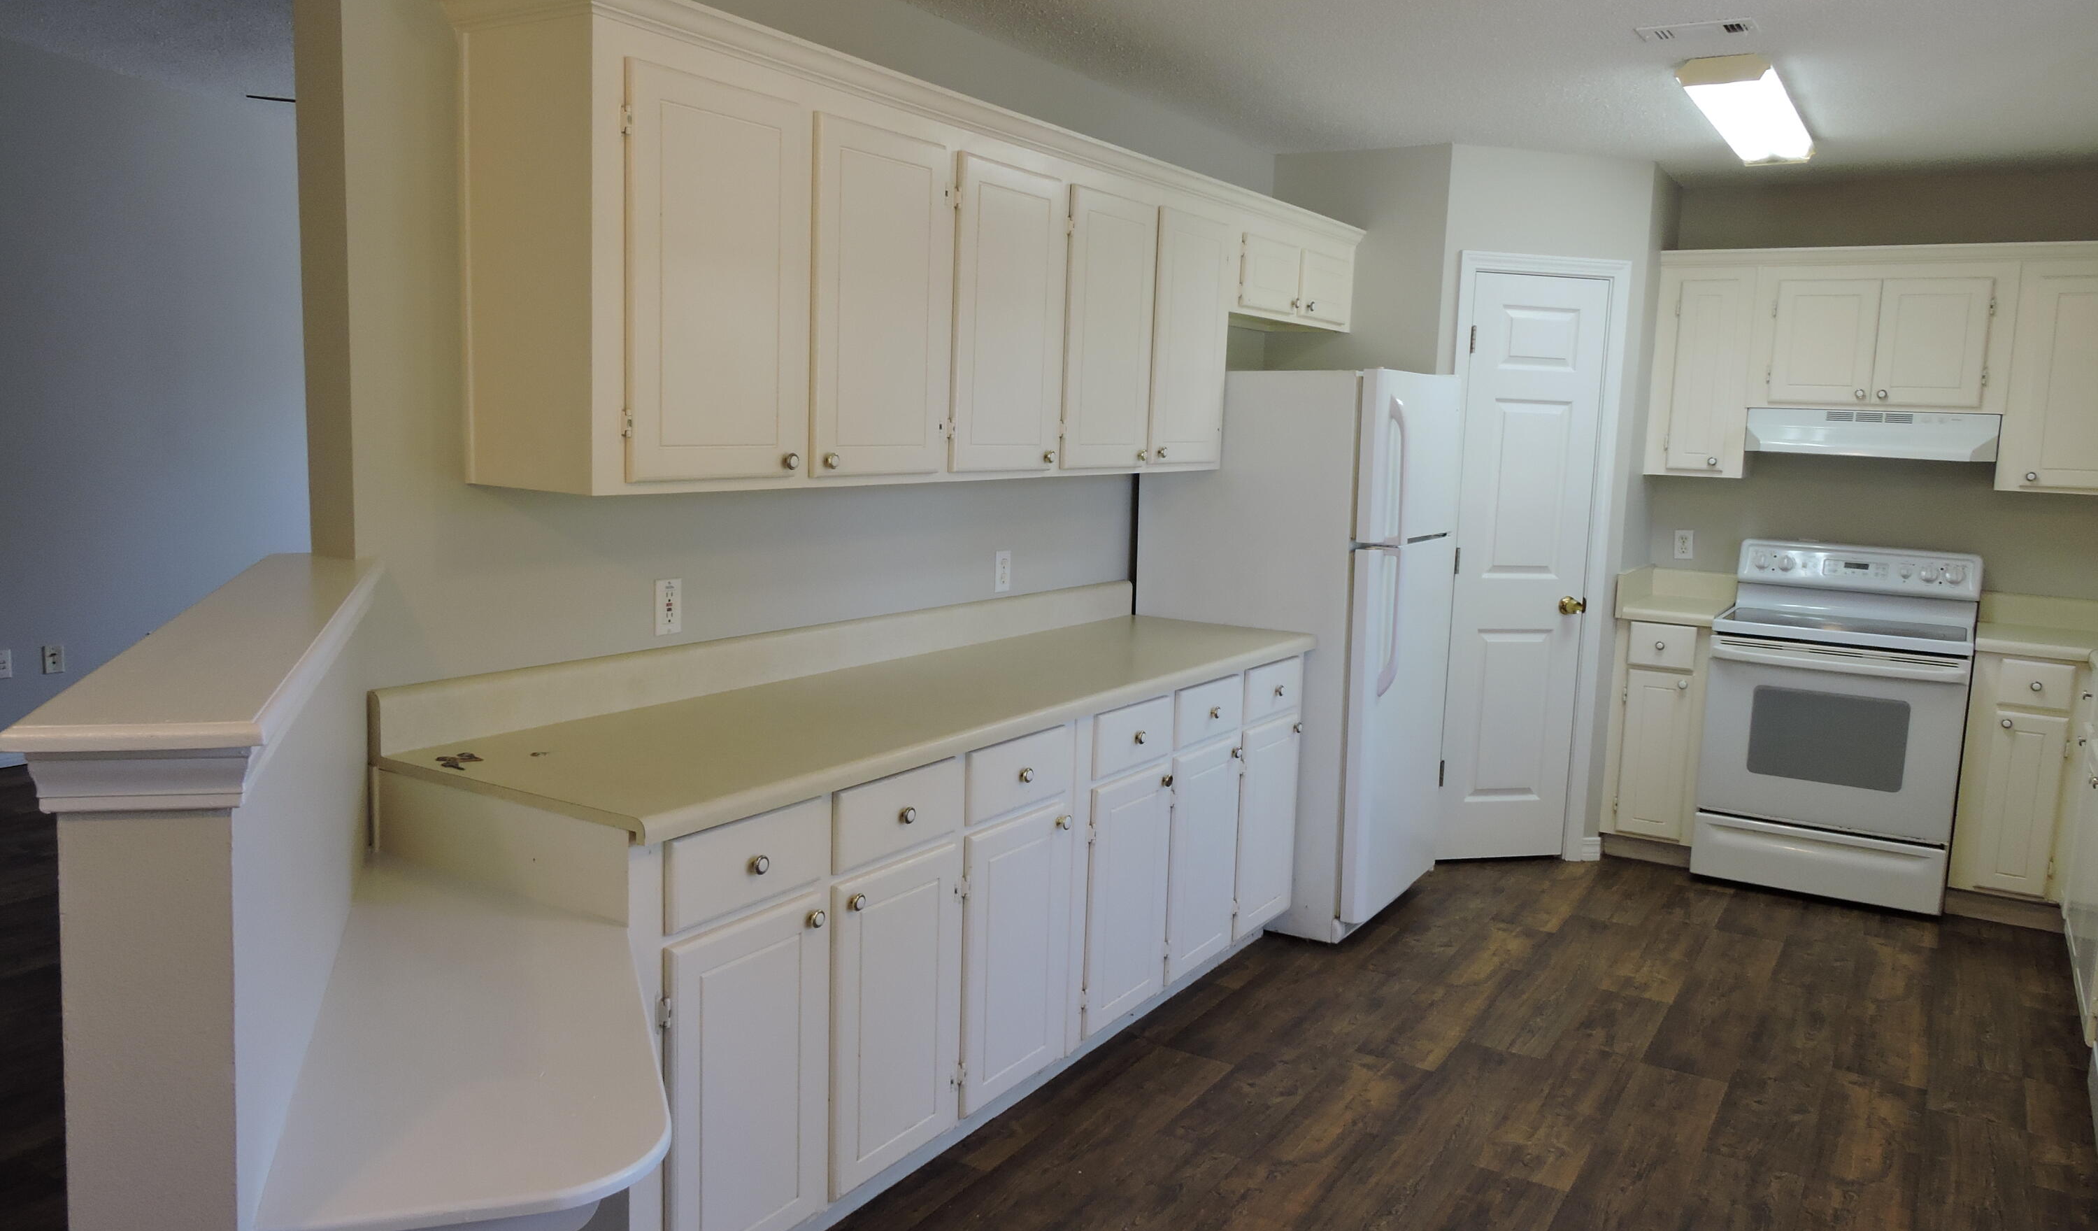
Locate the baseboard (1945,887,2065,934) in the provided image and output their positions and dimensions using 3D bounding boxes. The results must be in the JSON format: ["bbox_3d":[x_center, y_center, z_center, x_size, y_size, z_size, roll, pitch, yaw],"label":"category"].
[{"bbox_3d":[3.071,0.948,4.677,0.319,0.083,0.018,7,10,32],"label":"baseboard"}]

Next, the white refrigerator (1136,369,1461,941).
[{"bbox_3d":[0.798,0.079,4.653,0.775,1.670,0.710,7,9,32],"label":"white refrigerator"}]

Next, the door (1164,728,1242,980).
[{"bbox_3d":[0.389,0.622,3.747,0.025,0.577,0.352,6,9,33],"label":"door"}]

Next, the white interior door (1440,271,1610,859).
[{"bbox_3d":[1.639,-0.148,5.077,0.506,2.035,0.037,0,8,-12],"label":"white interior door"}]

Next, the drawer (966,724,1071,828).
[{"bbox_3d":[-0.059,0.318,2.910,0.028,0.147,0.325,7,9,32],"label":"drawer"}]

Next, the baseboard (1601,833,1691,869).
[{"bbox_3d":[2.150,0.845,5.234,0.300,0.085,0.020,7,9,32],"label":"baseboard"}]

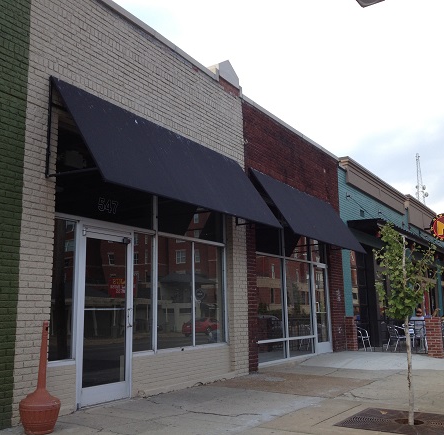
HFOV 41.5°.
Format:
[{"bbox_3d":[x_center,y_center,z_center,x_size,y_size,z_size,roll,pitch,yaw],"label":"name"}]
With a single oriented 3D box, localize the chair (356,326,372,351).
[{"bbox_3d":[3.756,3.253,16.018,0.570,0.750,0.550,-4,-10,20],"label":"chair"}]

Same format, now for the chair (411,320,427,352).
[{"bbox_3d":[5.412,3.275,16.105,0.570,0.750,0.550,-2,-9,8],"label":"chair"}]

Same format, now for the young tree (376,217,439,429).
[{"bbox_3d":[1.992,1.097,6.242,0.720,2.110,0.720,-6,-10,29],"label":"young tree"}]

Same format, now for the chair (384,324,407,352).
[{"bbox_3d":[4.767,3.248,15.962,0.570,0.750,0.550,0,-9,-7],"label":"chair"}]

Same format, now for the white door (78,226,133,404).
[{"bbox_3d":[-1.502,1.262,7.540,0.100,2.180,1.050,-6,-10,29],"label":"white door"}]

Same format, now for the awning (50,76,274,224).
[{"bbox_3d":[-0.491,-0.723,8.504,0.900,1.350,4.500,-6,-10,29],"label":"awning"}]

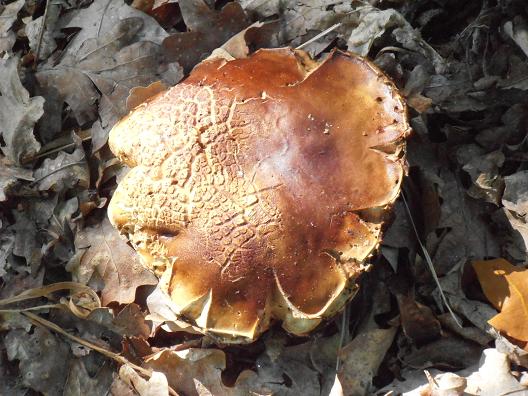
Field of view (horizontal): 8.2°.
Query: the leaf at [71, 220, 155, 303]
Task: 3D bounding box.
[{"bbox_3d":[-0.080,0.035,1.979,0.045,0.014,0.049,-14,66,-8],"label":"leaf"}]

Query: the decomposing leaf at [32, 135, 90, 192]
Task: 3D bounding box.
[{"bbox_3d":[-0.111,-0.018,2.004,0.034,0.013,0.026,-22,67,-11],"label":"decomposing leaf"}]

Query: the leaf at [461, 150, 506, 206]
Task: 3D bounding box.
[{"bbox_3d":[0.119,-0.012,2.003,0.024,0.015,0.031,0,65,-1],"label":"leaf"}]

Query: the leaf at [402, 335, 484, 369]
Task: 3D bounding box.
[{"bbox_3d":[0.095,0.083,1.962,0.044,0.014,0.021,-6,65,-4],"label":"leaf"}]

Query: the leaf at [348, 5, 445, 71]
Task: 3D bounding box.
[{"bbox_3d":[0.074,-0.089,2.036,0.052,0.024,0.038,22,67,9],"label":"leaf"}]

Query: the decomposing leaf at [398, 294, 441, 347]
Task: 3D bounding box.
[{"bbox_3d":[0.084,0.065,1.967,0.024,0.015,0.029,-4,65,-3],"label":"decomposing leaf"}]

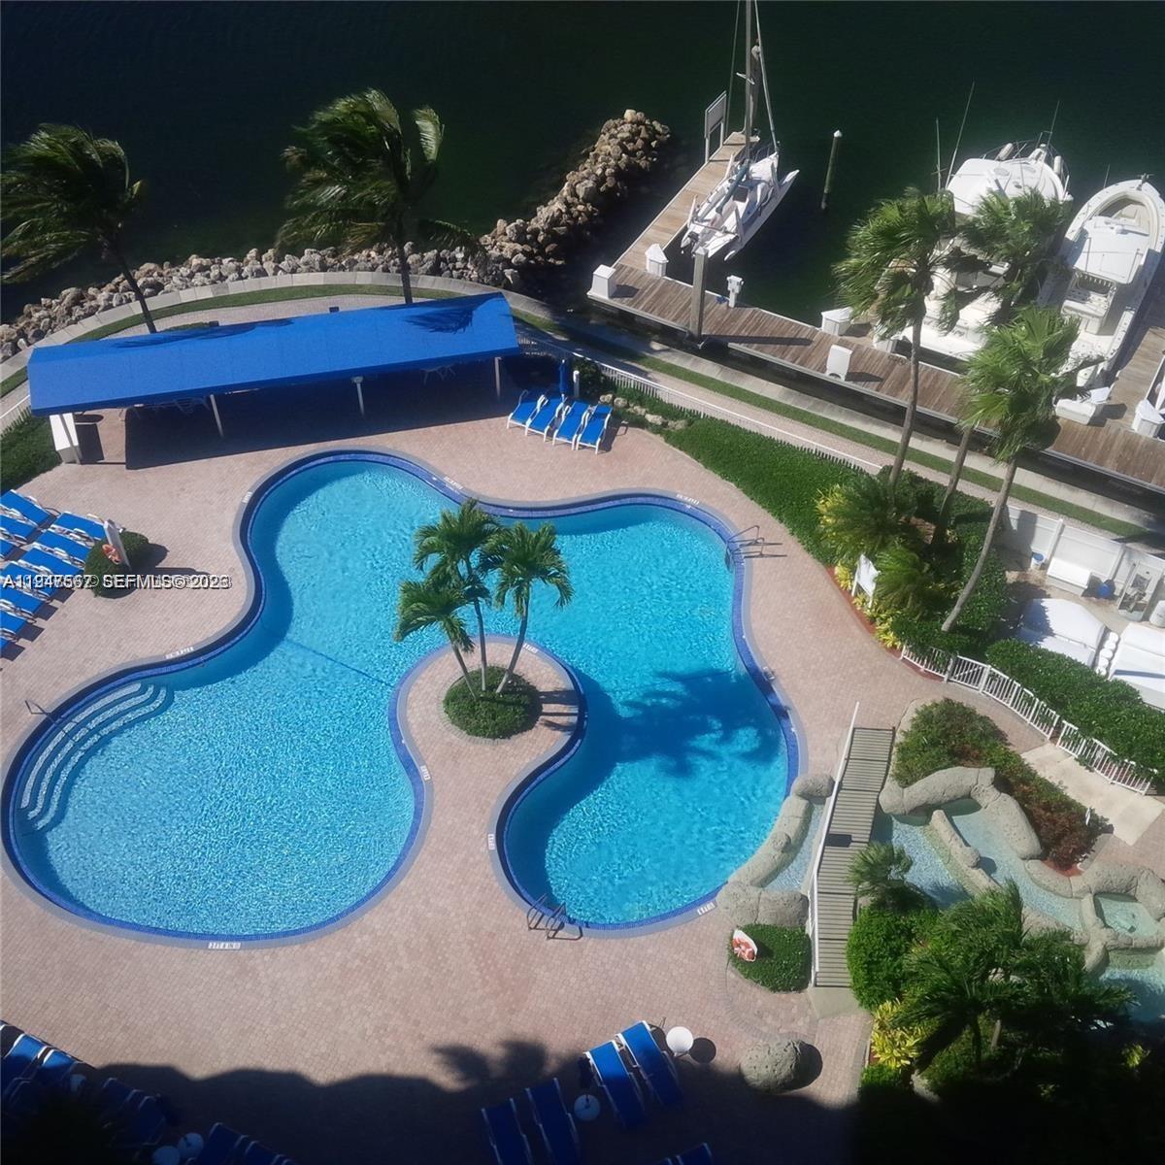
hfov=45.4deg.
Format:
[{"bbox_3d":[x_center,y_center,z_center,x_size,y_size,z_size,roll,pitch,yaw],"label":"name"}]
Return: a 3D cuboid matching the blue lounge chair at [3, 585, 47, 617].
[{"bbox_3d":[-15.160,0.349,37.070,1.850,0.620,0.700,22,52,18],"label":"blue lounge chair"}]

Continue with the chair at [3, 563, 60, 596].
[{"bbox_3d":[-14.700,-0.043,37.018,1.800,0.620,0.690,20,51,16],"label":"chair"}]

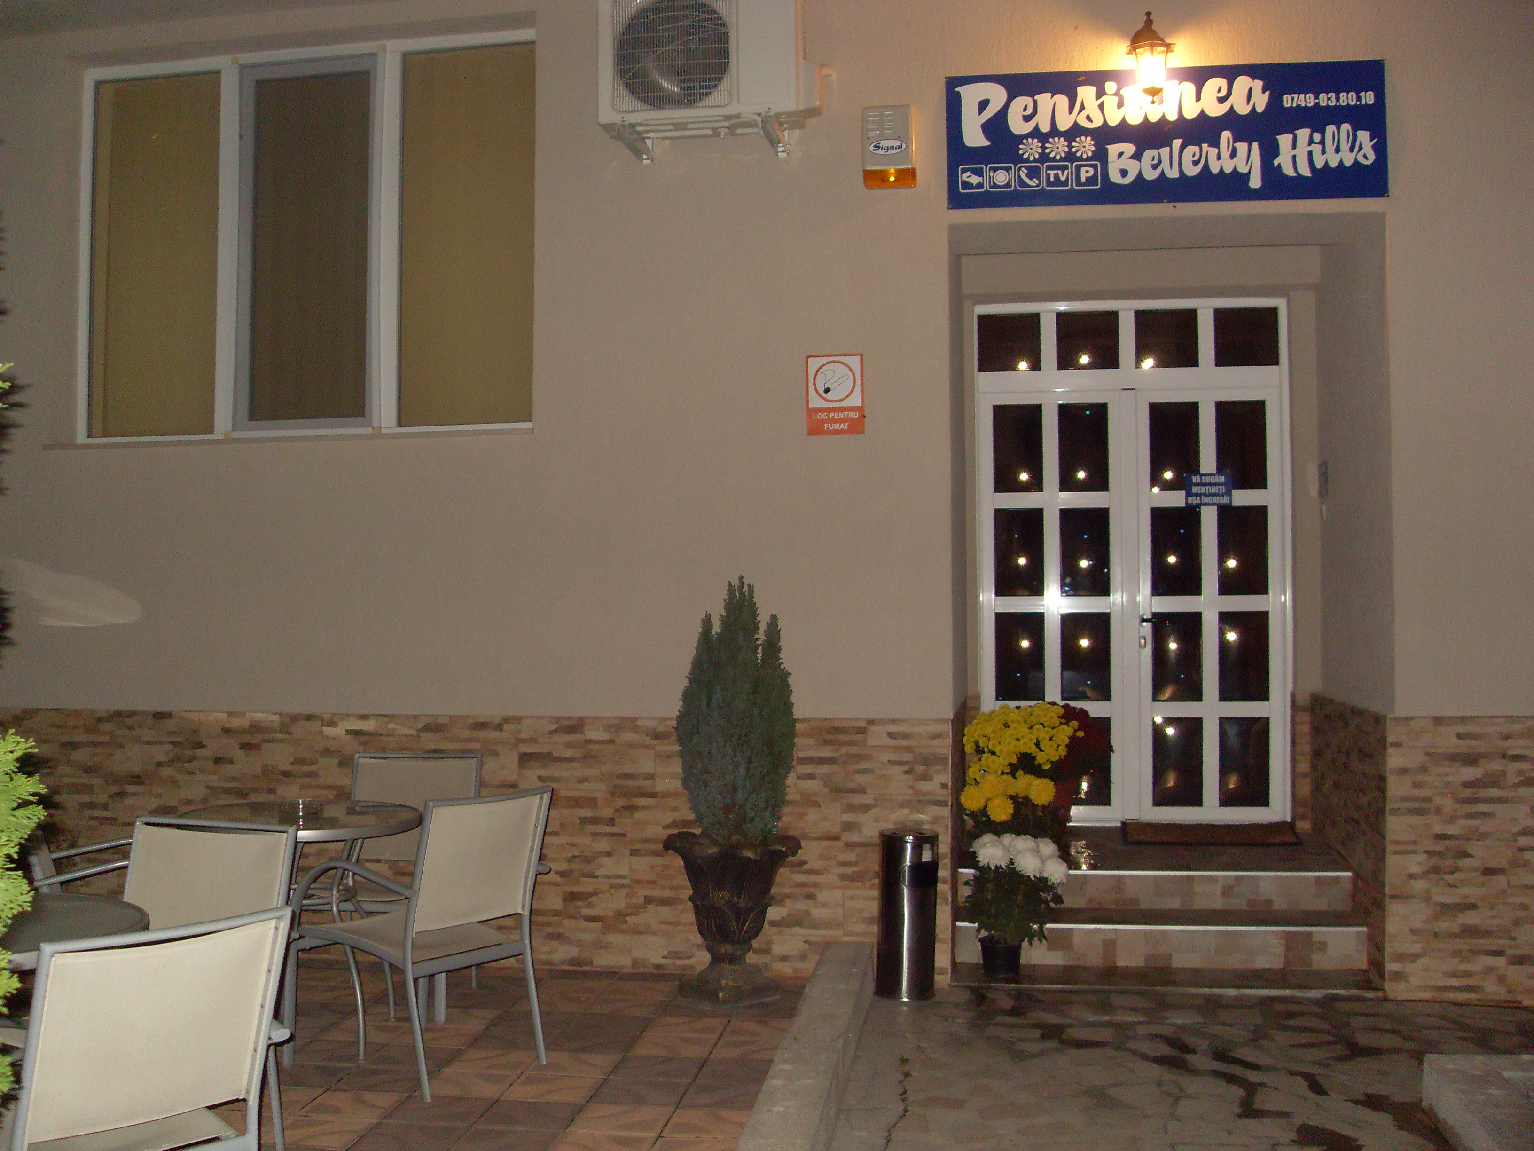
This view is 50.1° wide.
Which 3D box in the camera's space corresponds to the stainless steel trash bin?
[{"bbox_3d":[0.499,1.214,5.865,0.212,0.600,0.212,1,-1,0],"label":"stainless steel trash bin"}]

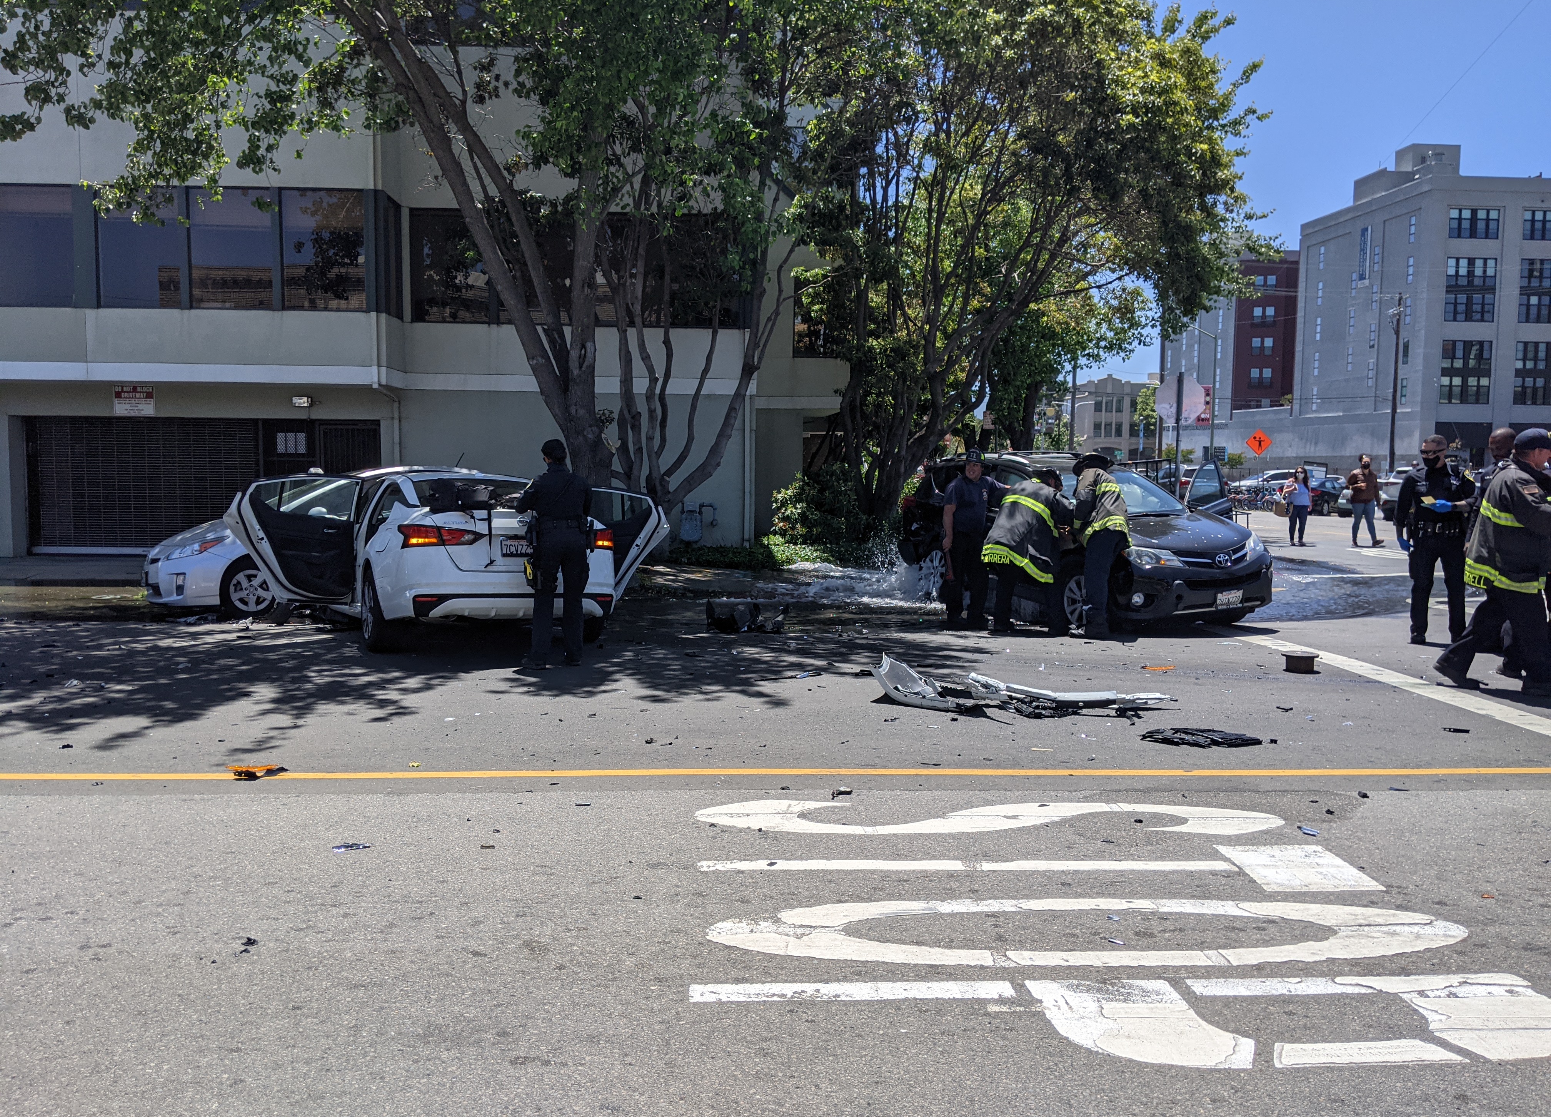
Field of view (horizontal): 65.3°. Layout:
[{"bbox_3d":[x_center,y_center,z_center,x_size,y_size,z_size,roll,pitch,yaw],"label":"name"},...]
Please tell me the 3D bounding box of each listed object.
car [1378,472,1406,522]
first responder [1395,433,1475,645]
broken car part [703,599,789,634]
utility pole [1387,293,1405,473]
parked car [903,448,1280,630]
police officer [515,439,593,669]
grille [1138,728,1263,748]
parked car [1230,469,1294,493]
[{"bbox_3d":[21.136,-2.121,40.156,1.870,1.670,4.550,3,5,32],"label":"car"},{"bbox_3d":[5.764,-0.167,10.569,0.600,1.820,0.420,2,5,24],"label":"first responder"},{"bbox_3d":[-0.259,0.541,11.476,0.760,0.290,0.450,0,4,0],"label":"broken car part"},{"bbox_3d":[32.524,-8.334,63.546,0.500,11.200,0.500,0,4,0],"label":"utility pole"},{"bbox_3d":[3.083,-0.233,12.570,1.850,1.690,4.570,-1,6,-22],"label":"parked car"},{"bbox_3d":[-1.705,-0.035,9.325,0.580,1.740,0.420,-1,5,-18],"label":"police officer"},{"bbox_3d":[2.351,0.993,6.697,0.670,0.060,0.280,1,4,2],"label":"grille"},{"bbox_3d":[23.274,-3.132,55.925,4.700,1.600,1.820,0,5,-10],"label":"parked car"}]

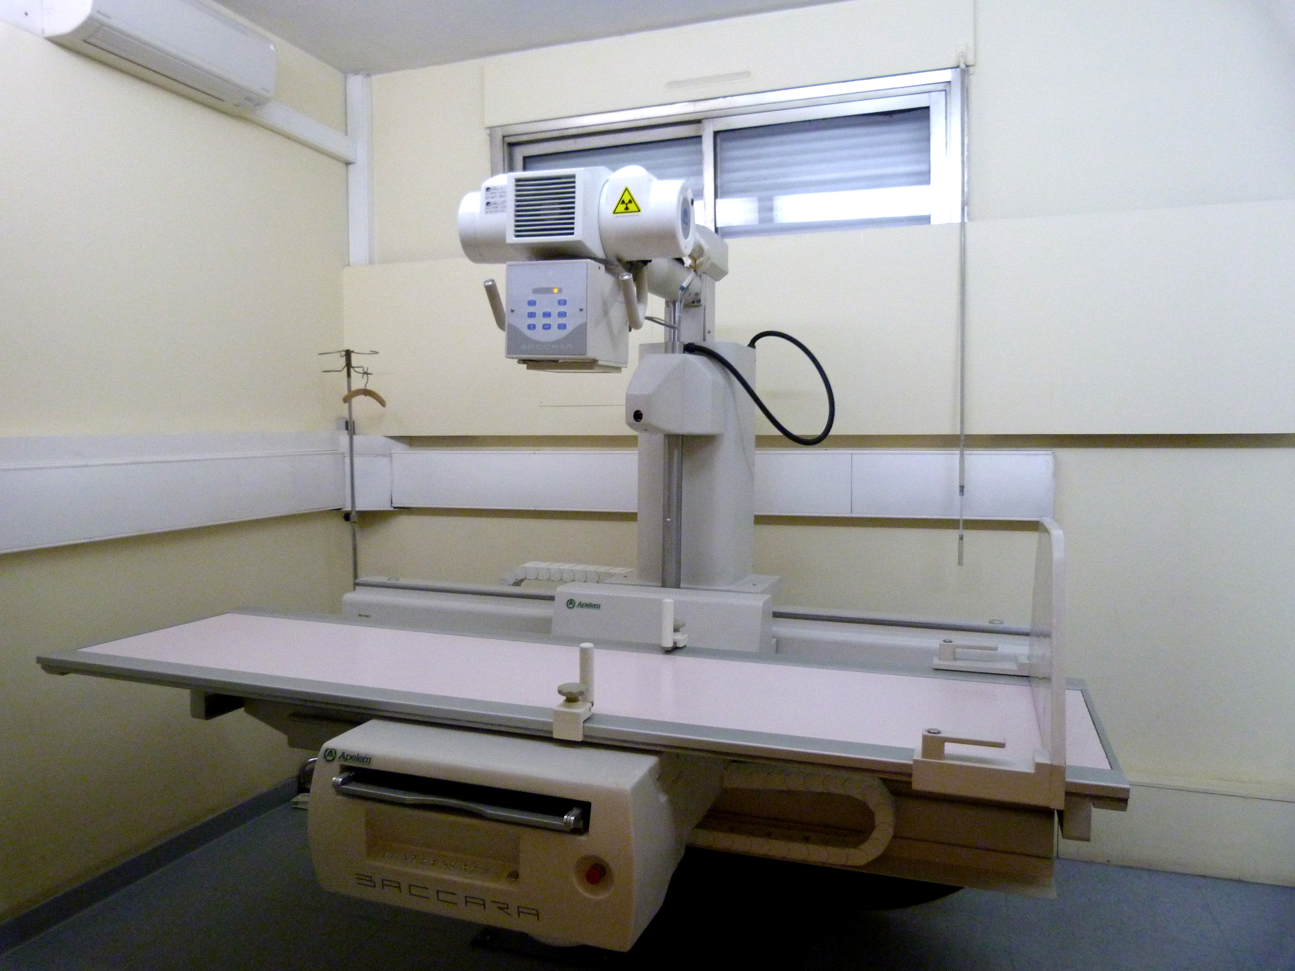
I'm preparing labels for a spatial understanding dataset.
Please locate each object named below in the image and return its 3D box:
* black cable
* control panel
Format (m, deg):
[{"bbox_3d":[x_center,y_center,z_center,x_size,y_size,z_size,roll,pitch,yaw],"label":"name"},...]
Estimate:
[{"bbox_3d":[0.301,-0.255,2.421,0.350,0.307,0.220,1,4,20],"label":"black cable"},{"bbox_3d":[-0.162,-0.346,1.934,0.178,0.195,0.234,2,4,17],"label":"control panel"}]

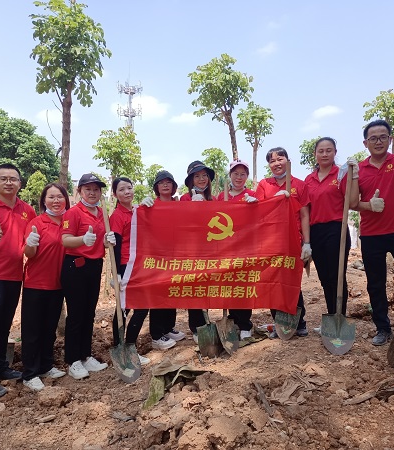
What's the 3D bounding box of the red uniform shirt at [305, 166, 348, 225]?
[{"bbox_3d":[1.050,-0.242,3.500,0.420,0.500,0.260,-1,0,26],"label":"red uniform shirt"}]

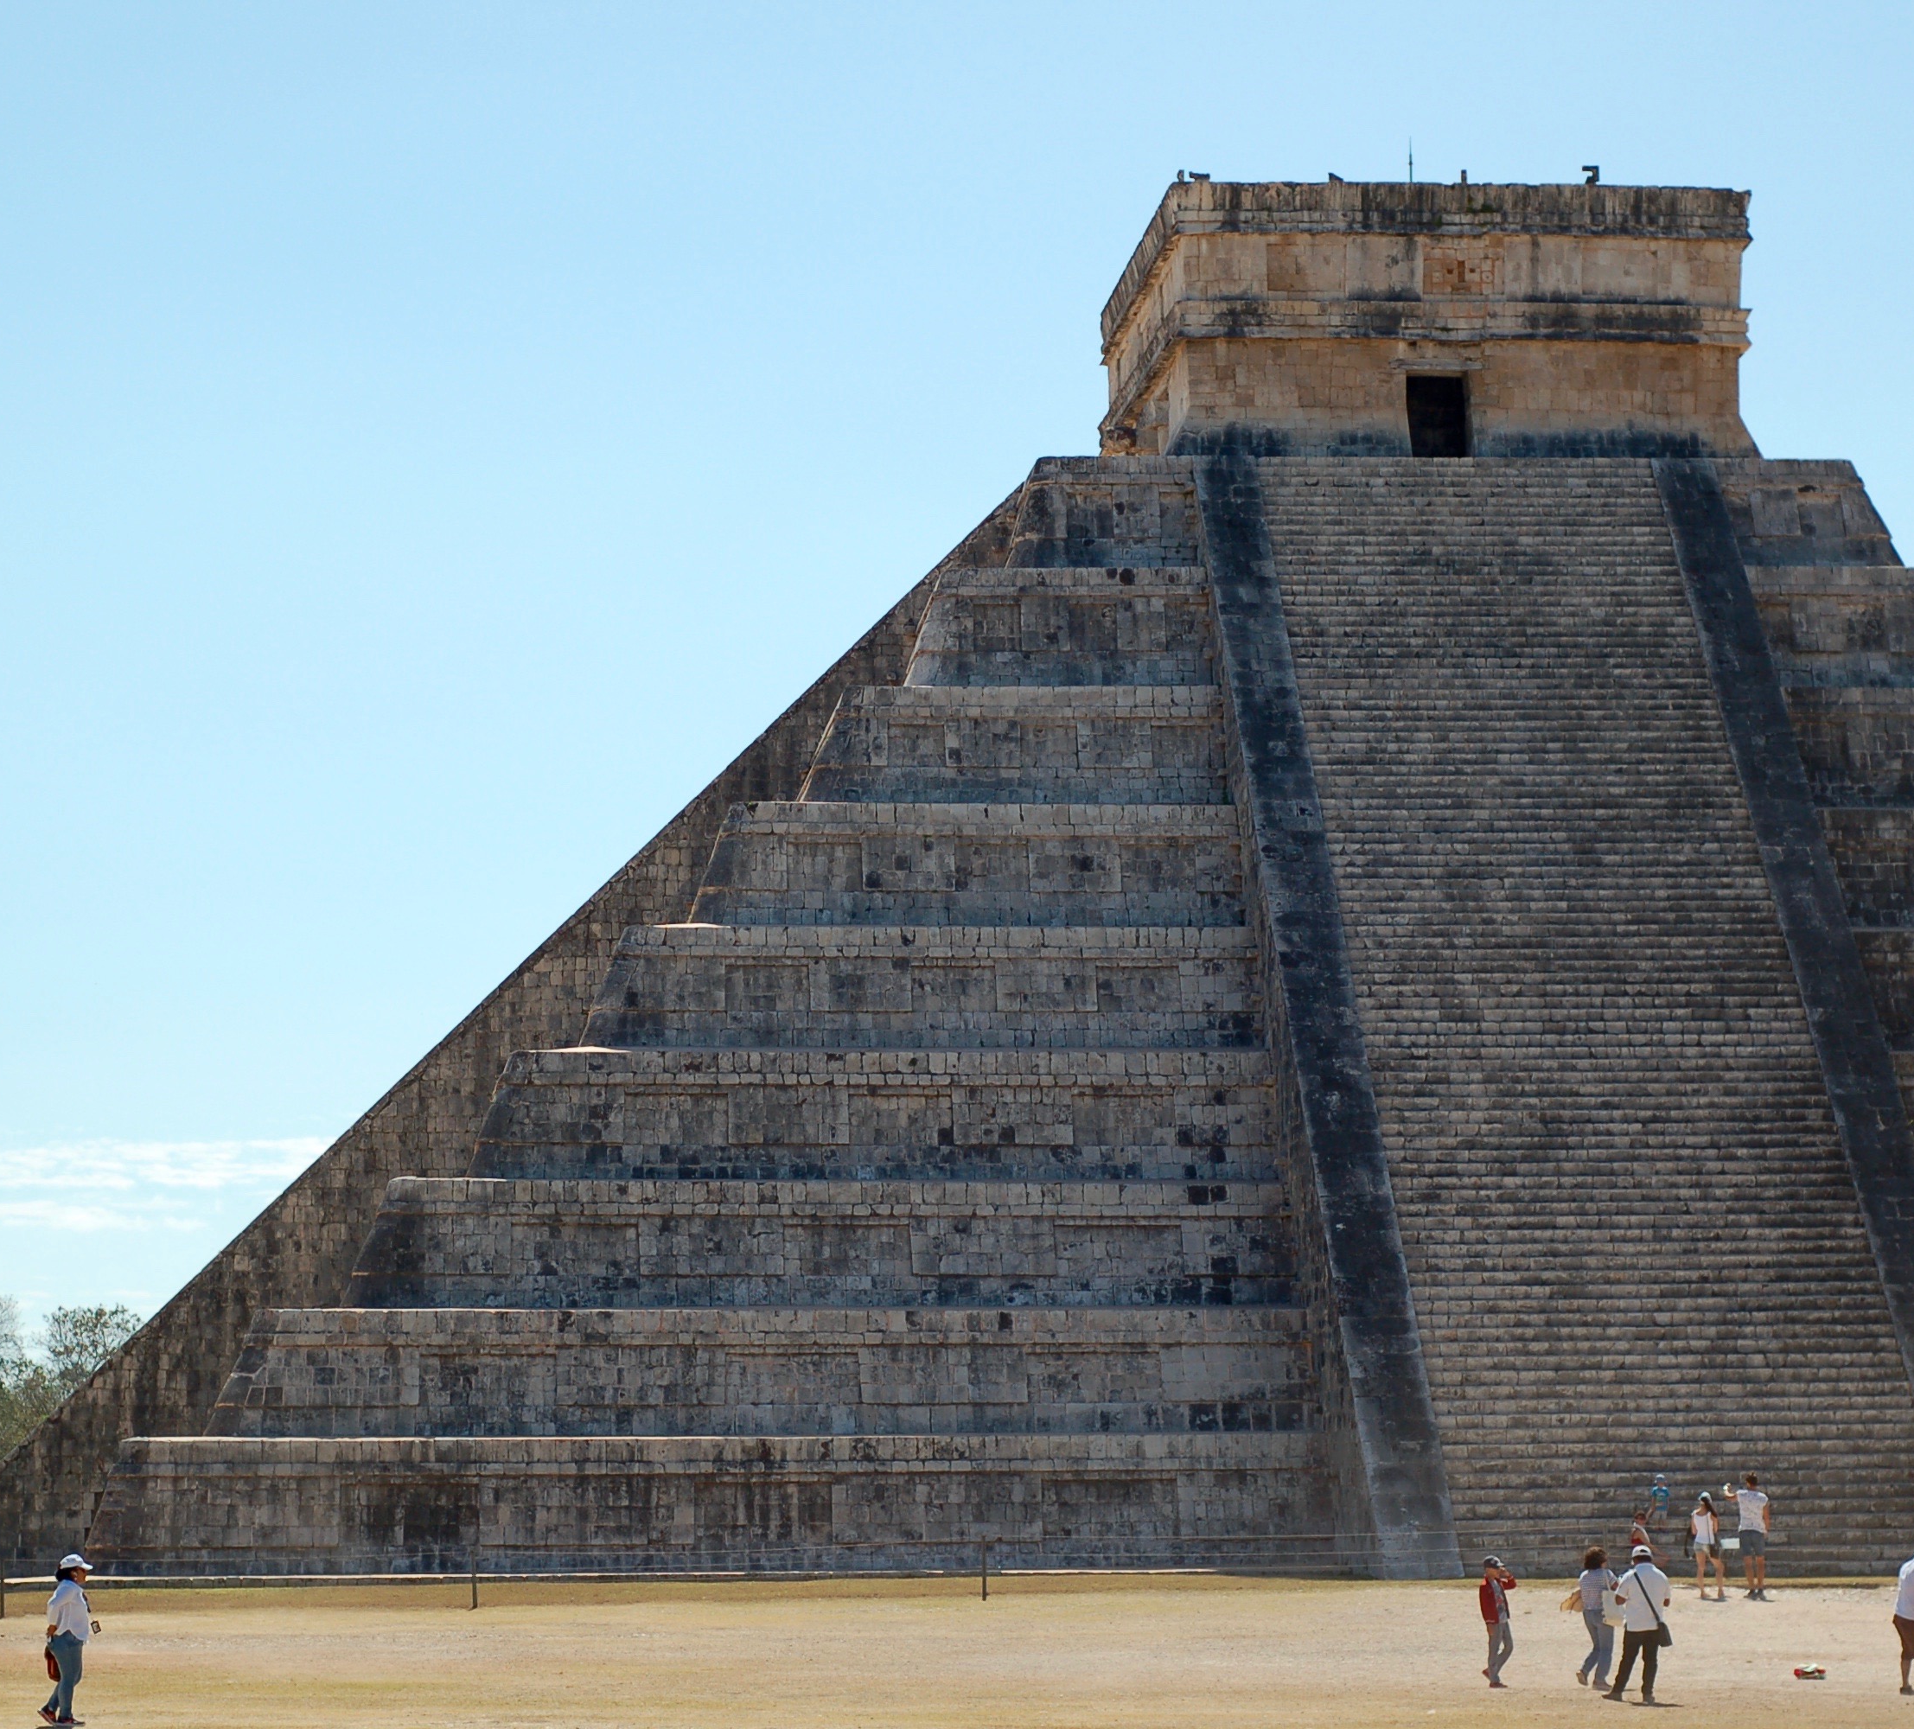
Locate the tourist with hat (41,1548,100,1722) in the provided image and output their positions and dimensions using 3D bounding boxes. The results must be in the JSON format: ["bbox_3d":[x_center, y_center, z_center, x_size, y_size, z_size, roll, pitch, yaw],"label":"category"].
[{"bbox_3d":[-8.612,7.517,52.500,0.560,1.650,0.500,-1,-6,6],"label":"tourist with hat"}]

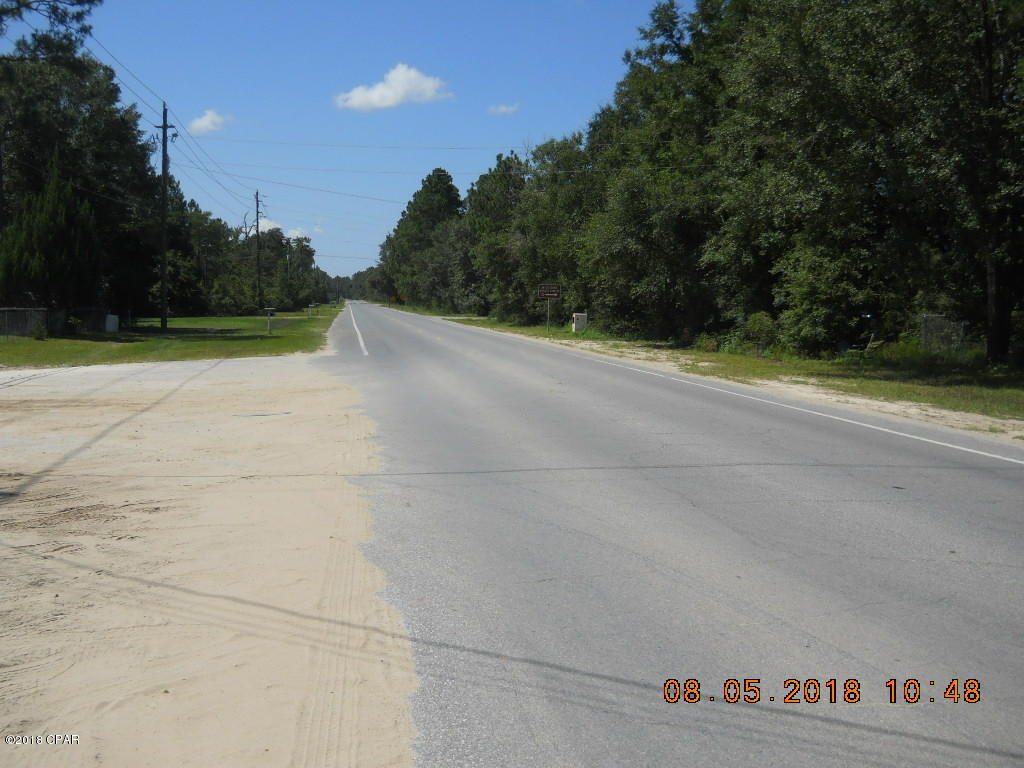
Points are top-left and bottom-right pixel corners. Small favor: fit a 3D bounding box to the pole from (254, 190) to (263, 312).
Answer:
[{"bbox_3d":[-25.941,-13.692,112.000,0.750,12.500,0.450,0,5,-9],"label":"pole"}]

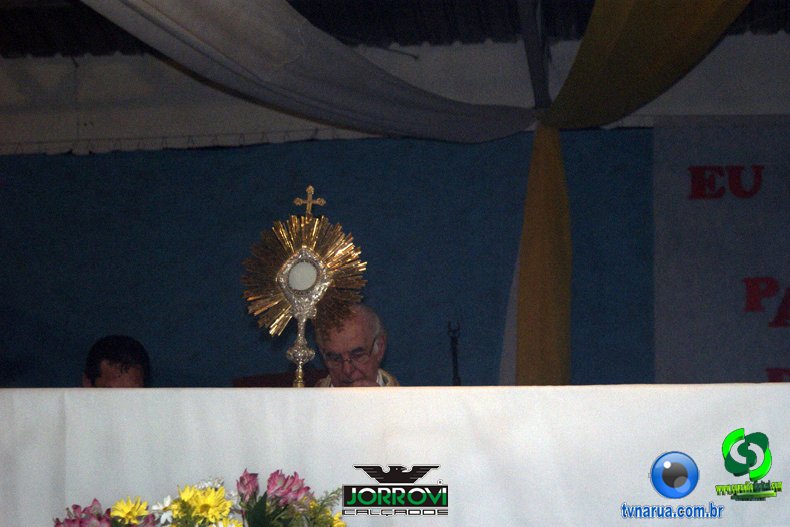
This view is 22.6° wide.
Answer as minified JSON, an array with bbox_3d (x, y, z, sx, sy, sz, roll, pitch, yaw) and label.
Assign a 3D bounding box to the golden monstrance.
[{"bbox_3d":[-0.220,0.106,4.750,0.298,0.585,0.155,2,-7,2],"label":"golden monstrance"}]

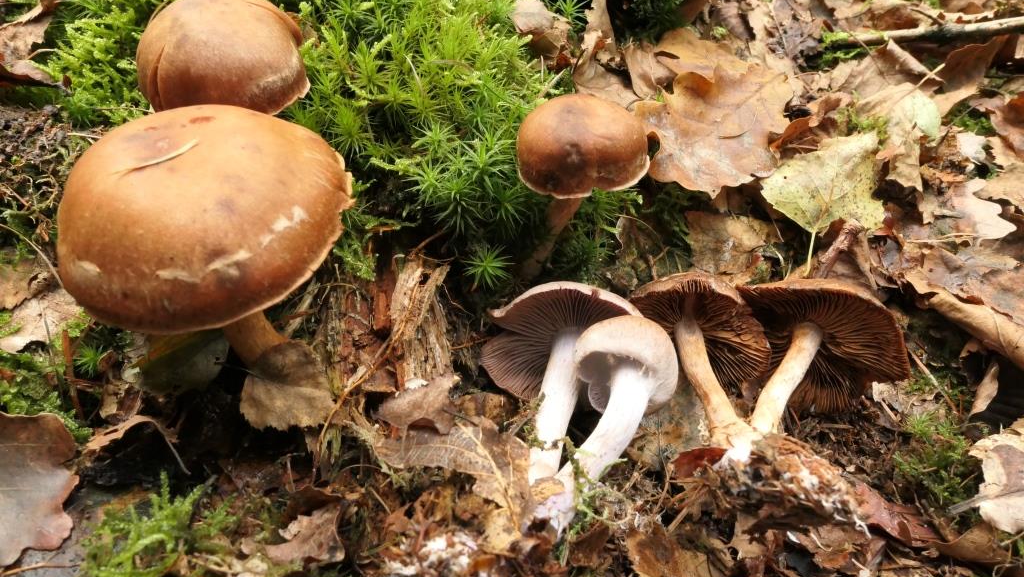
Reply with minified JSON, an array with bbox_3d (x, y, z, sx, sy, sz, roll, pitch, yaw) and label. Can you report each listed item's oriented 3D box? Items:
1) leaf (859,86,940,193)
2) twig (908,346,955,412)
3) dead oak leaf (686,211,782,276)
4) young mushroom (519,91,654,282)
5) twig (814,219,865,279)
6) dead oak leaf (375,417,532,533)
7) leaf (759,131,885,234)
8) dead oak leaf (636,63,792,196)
[{"bbox_3d":[0.207,-0.086,0.367,0.043,0.018,0.074,26,63,14],"label":"leaf"},{"bbox_3d":[0.164,0.035,0.268,0.002,0.002,0.029,-10,49,-10],"label":"twig"},{"bbox_3d":[0.102,-0.020,0.313,0.043,0.008,0.037,2,58,1],"label":"dead oak leaf"},{"bbox_3d":[0.029,-0.036,0.271,0.052,0.080,0.052,0,43,0],"label":"young mushroom"},{"bbox_3d":[0.145,-0.018,0.303,0.006,0.006,0.033,31,70,29],"label":"twig"},{"bbox_3d":[-0.017,0.064,0.235,0.045,0.015,0.053,-27,59,-18],"label":"dead oak leaf"},{"bbox_3d":[0.159,-0.057,0.342,0.060,0.010,0.074,23,66,11],"label":"leaf"},{"bbox_3d":[0.116,-0.093,0.376,0.111,0.014,0.080,-37,70,-16],"label":"dead oak leaf"}]

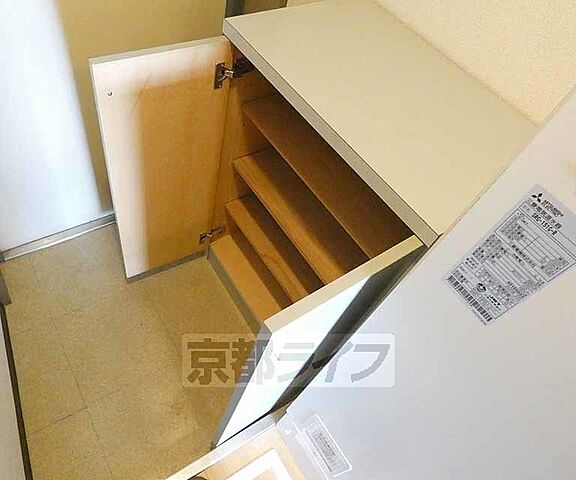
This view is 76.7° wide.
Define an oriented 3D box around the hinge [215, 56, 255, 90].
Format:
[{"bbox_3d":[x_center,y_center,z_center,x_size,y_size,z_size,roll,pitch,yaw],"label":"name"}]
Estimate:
[{"bbox_3d":[-0.107,-0.349,0.779,0.101,0.057,0.026,-23,63,-30],"label":"hinge"}]

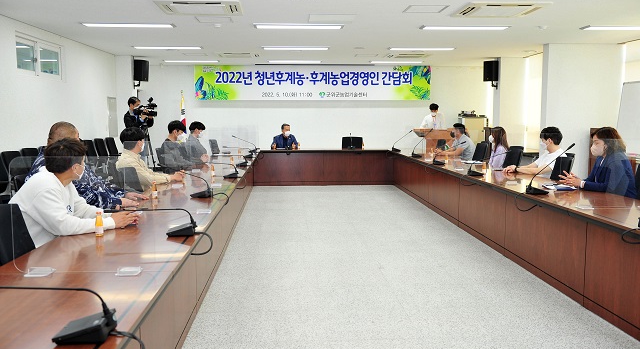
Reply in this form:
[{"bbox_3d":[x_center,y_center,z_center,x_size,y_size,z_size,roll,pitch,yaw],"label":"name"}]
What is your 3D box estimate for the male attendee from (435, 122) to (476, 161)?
[{"bbox_3d":[2.439,-0.272,10.930,0.730,1.300,0.520,0,5,-3],"label":"male attendee"}]

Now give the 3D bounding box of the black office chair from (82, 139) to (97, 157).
[{"bbox_3d":[-3.430,-0.019,9.710,0.630,1.020,0.600,0,5,-3],"label":"black office chair"}]

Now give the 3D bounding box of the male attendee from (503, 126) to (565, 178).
[{"bbox_3d":[2.760,0.048,7.763,0.870,1.320,0.540,1,6,5],"label":"male attendee"}]

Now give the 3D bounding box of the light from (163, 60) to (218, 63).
[{"bbox_3d":[-2.990,-2.621,13.963,1.280,0.070,0.260,0,6,-3],"label":"light"}]

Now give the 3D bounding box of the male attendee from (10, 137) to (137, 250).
[{"bbox_3d":[-1.523,0.413,3.724,0.780,1.280,0.550,-1,5,-10],"label":"male attendee"}]

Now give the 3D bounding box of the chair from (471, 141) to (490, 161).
[{"bbox_3d":[2.403,-0.034,9.995,0.630,1.000,0.600,0,5,-3],"label":"chair"}]

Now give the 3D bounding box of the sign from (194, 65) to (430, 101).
[{"bbox_3d":[-0.165,-2.180,14.374,5.680,0.835,0.020,0,5,-3],"label":"sign"}]

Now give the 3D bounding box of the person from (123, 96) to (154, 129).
[{"bbox_3d":[-3.152,-0.454,10.541,0.600,1.780,0.550,2,6,18],"label":"person"}]

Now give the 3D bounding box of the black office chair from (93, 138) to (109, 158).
[{"bbox_3d":[-3.611,-0.073,10.552,0.620,1.020,0.580,0,6,-3],"label":"black office chair"}]

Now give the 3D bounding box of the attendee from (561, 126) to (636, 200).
[{"bbox_3d":[2.705,0.195,5.959,0.720,1.300,0.500,-1,5,-6],"label":"attendee"}]

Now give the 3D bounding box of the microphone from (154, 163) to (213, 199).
[{"bbox_3d":[-1.160,0.047,5.169,0.500,0.300,0.130,0,5,-3],"label":"microphone"}]

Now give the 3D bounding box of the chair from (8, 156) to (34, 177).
[{"bbox_3d":[-3.427,0.236,7.372,0.620,1.020,0.580,0,6,-3],"label":"chair"}]

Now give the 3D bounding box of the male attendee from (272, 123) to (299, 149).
[{"bbox_3d":[-0.772,-0.481,13.394,0.580,1.280,0.800,-1,6,-6],"label":"male attendee"}]

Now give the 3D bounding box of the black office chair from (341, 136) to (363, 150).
[{"bbox_3d":[0.726,-0.340,13.495,0.570,0.980,0.600,0,6,-3],"label":"black office chair"}]

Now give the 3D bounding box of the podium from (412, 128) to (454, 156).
[{"bbox_3d":[2.681,-0.460,13.798,1.120,1.160,0.600,0,6,-3],"label":"podium"}]

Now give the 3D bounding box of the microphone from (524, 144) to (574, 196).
[{"bbox_3d":[2.088,-0.060,5.517,0.440,0.450,0.130,0,5,-3],"label":"microphone"}]

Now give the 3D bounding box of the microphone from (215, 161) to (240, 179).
[{"bbox_3d":[-1.097,-0.059,7.056,0.340,0.200,0.120,0,6,0],"label":"microphone"}]

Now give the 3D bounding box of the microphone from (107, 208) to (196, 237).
[{"bbox_3d":[-1.042,0.278,3.700,0.570,0.190,0.130,0,6,-3],"label":"microphone"}]

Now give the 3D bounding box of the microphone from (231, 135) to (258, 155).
[{"bbox_3d":[-1.414,-0.576,11.535,0.530,0.350,0.130,0,5,-3],"label":"microphone"}]

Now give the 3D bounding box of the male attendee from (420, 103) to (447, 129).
[{"bbox_3d":[2.658,-0.777,14.064,0.550,1.720,0.380,1,5,5],"label":"male attendee"}]

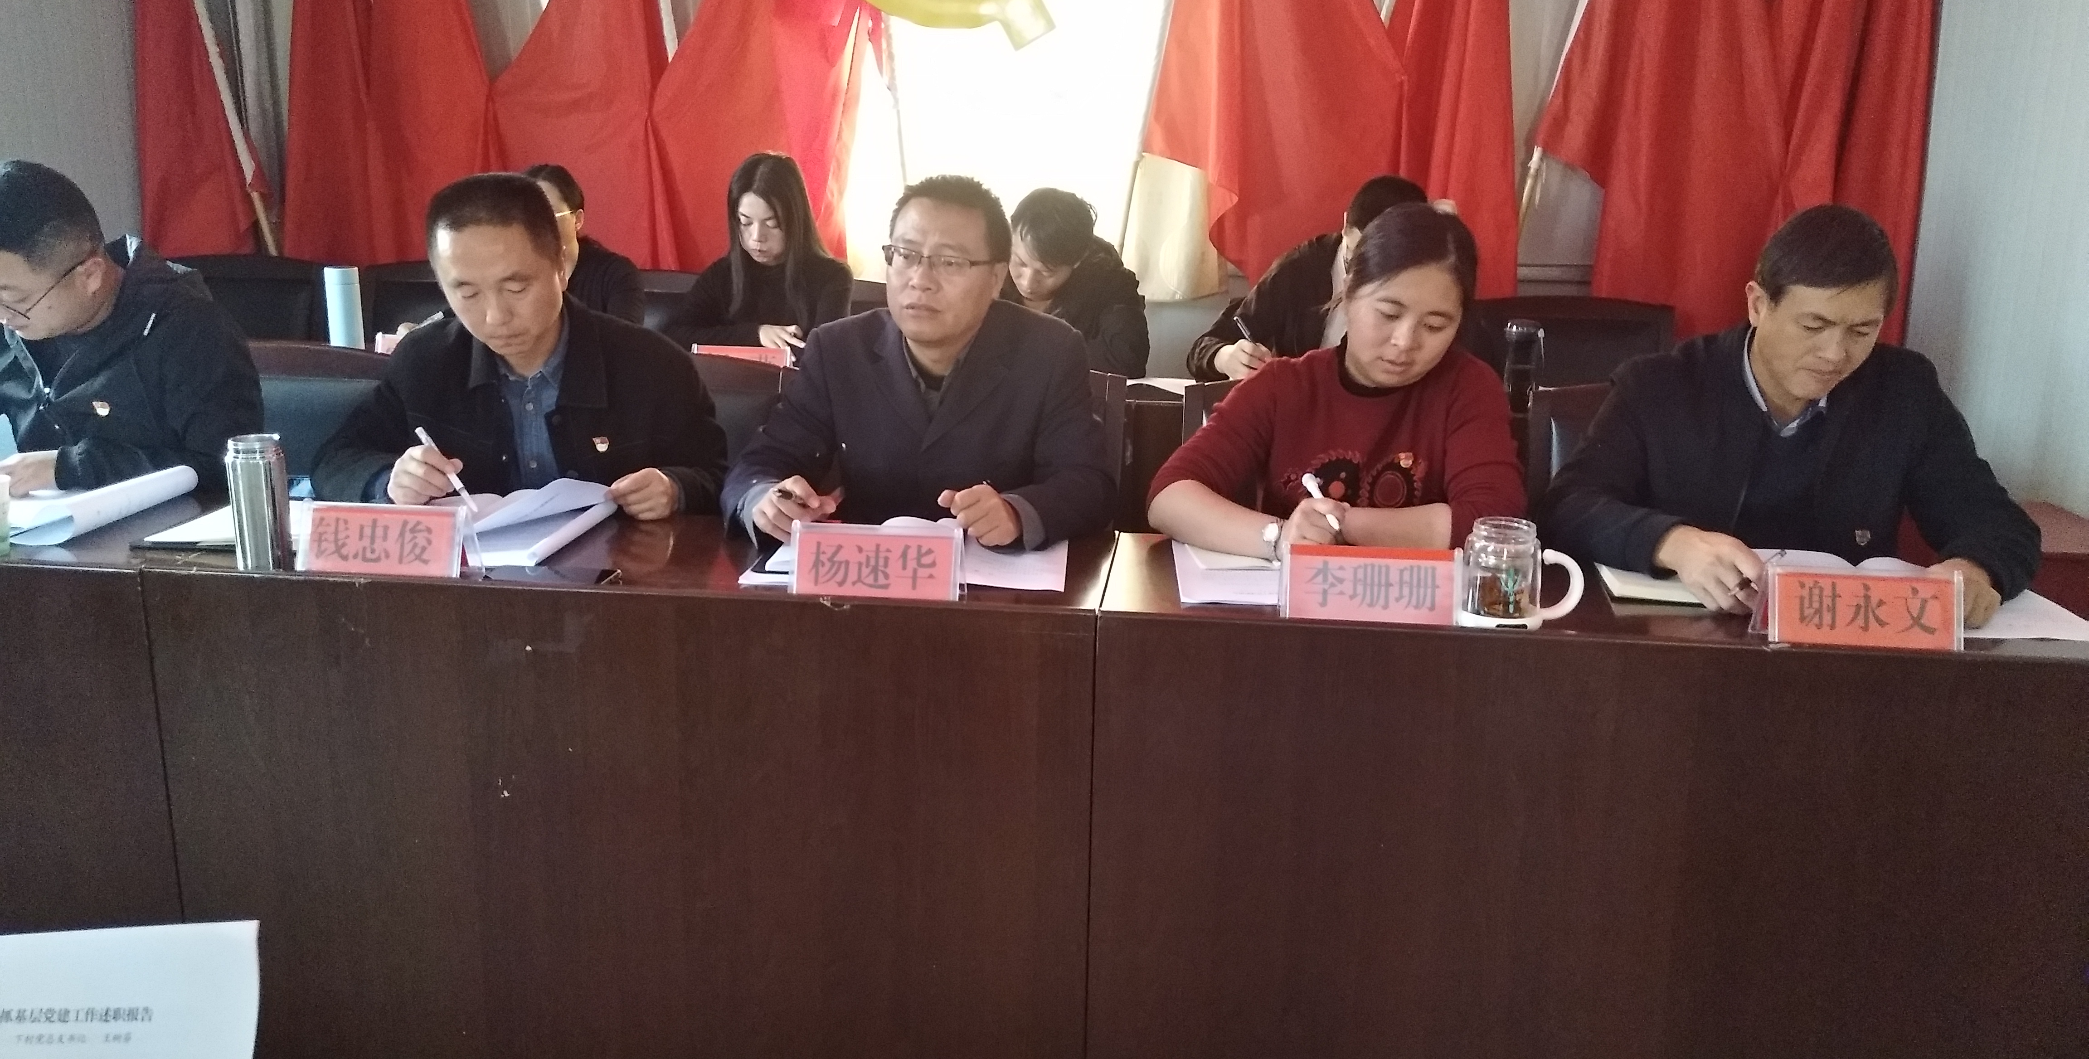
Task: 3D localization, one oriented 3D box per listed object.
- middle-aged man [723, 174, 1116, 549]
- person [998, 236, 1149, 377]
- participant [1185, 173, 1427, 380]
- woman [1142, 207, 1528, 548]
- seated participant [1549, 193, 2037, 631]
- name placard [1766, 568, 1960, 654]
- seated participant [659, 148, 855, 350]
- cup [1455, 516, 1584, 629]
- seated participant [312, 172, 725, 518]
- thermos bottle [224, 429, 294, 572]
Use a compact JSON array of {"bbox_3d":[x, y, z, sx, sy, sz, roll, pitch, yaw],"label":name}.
[{"bbox_3d":[-0.154,0.105,2.411,0.540,1.258,0.700,3,14,7],"label":"middle-aged man"},{"bbox_3d":[0.007,-0.229,3.947,0.530,1.195,0.700,5,14,15],"label":"person"},{"bbox_3d":[0.717,-0.235,3.901,0.600,1.255,0.700,2,14,3],"label":"participant"},{"bbox_3d":[0.415,0.131,2.351,0.530,1.223,0.620,2,13,6],"label":"woman"},{"bbox_3d":[1.012,0.165,2.281,0.600,1.248,0.720,4,14,12],"label":"seated participant"},{"bbox_3d":[0.913,0.084,1.753,0.204,0.086,0.044,2,13,6],"label":"name placard"},{"bbox_3d":[-0.705,-0.307,4.016,0.490,1.270,0.620,2,13,6],"label":"seated participant"},{"bbox_3d":[0.549,0.047,1.812,0.142,0.118,0.093,2,13,6],"label":"cup"},{"bbox_3d":[-0.801,0.070,2.523,0.610,1.248,0.700,1,14,1],"label":"seated participant"},{"bbox_3d":[-0.987,-0.035,1.971,0.072,0.163,0.072,2,14,5],"label":"thermos bottle"}]

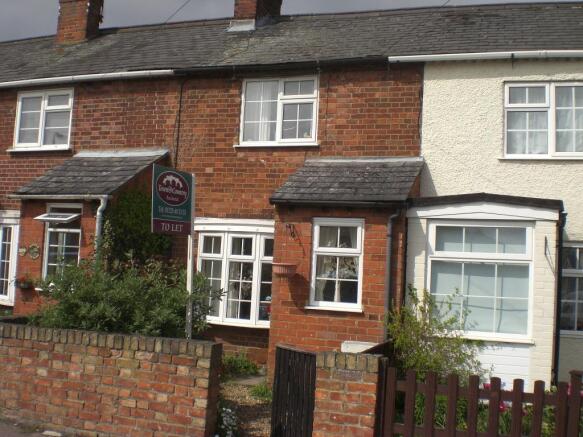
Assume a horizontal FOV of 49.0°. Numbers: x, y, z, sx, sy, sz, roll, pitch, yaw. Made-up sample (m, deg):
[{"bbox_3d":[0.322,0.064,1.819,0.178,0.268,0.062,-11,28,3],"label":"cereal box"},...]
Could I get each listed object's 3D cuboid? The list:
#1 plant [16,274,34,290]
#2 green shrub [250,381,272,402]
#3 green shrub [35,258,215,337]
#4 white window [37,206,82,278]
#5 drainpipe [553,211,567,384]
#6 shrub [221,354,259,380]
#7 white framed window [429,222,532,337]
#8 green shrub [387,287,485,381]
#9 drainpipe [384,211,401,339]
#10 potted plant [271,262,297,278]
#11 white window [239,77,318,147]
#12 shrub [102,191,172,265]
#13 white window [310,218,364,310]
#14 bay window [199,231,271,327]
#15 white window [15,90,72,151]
[{"bbox_3d":[-3.574,0.849,8.596,0.275,0.208,0.220,1,-4,17],"label":"plant"},{"bbox_3d":[-0.297,1.865,6.996,0.286,0.210,0.260,1,-4,17],"label":"green shrub"},{"bbox_3d":[-1.681,1.153,6.398,1.920,1.320,1.200,1,-4,17],"label":"green shrub"},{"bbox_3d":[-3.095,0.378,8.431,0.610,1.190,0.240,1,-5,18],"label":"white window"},{"bbox_3d":[2.810,0.855,6.703,0.105,1.930,0.120,1,-5,18],"label":"drainpipe"},{"bbox_3d":[-0.686,1.878,8.224,0.480,0.290,0.400,1,-5,18],"label":"shrub"},{"bbox_3d":[2.055,0.658,7.027,1.109,1.301,0.140,1,-4,17],"label":"white framed window"},{"bbox_3d":[1.398,1.316,6.177,0.916,1.268,0.800,1,-4,17],"label":"green shrub"},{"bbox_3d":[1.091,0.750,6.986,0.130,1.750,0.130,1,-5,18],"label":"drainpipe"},{"bbox_3d":[-0.084,0.594,7.352,0.260,0.160,0.180,1,-5,18],"label":"potted plant"},{"bbox_3d":[-0.185,-1.532,9.223,1.210,1.010,0.120,1,-5,18],"label":"white window"},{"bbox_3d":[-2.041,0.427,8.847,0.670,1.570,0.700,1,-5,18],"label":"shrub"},{"bbox_3d":[0.524,0.521,7.391,0.632,1.047,0.120,1,-4,17],"label":"white window"},{"bbox_3d":[-0.710,0.876,9.255,1.320,1.322,0.330,1,-4,17],"label":"bay window"},{"bbox_3d":[-4.149,-1.646,10.730,1.125,1.037,0.120,1,-4,17],"label":"white window"}]

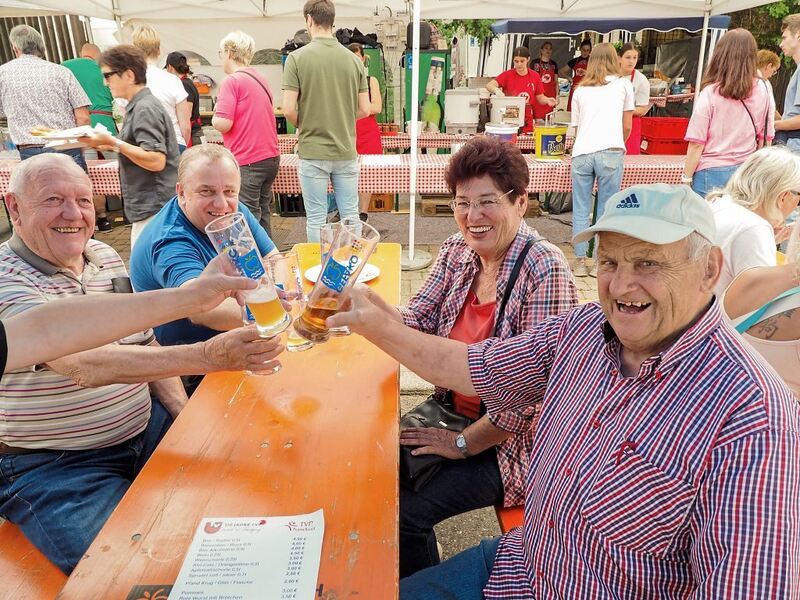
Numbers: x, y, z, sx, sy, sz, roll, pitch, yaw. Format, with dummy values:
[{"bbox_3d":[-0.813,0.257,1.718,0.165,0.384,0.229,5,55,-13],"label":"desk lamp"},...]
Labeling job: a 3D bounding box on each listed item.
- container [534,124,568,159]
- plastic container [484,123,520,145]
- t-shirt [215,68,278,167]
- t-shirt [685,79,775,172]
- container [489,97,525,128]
[{"bbox_3d":[1.328,-1.374,4.854,0.285,0.270,0.285,1,22,2],"label":"container"},{"bbox_3d":[0.892,-1.386,4.850,0.280,0.270,0.280,1,22,4],"label":"plastic container"},{"bbox_3d":[-1.020,-1.224,3.710,0.310,0.600,0.450,18,28,39],"label":"t-shirt"},{"bbox_3d":[1.923,-1.023,3.251,0.470,0.510,0.280,3,22,7],"label":"t-shirt"},{"bbox_3d":[1.135,-1.976,5.832,0.380,0.310,0.290,2,22,6],"label":"container"}]

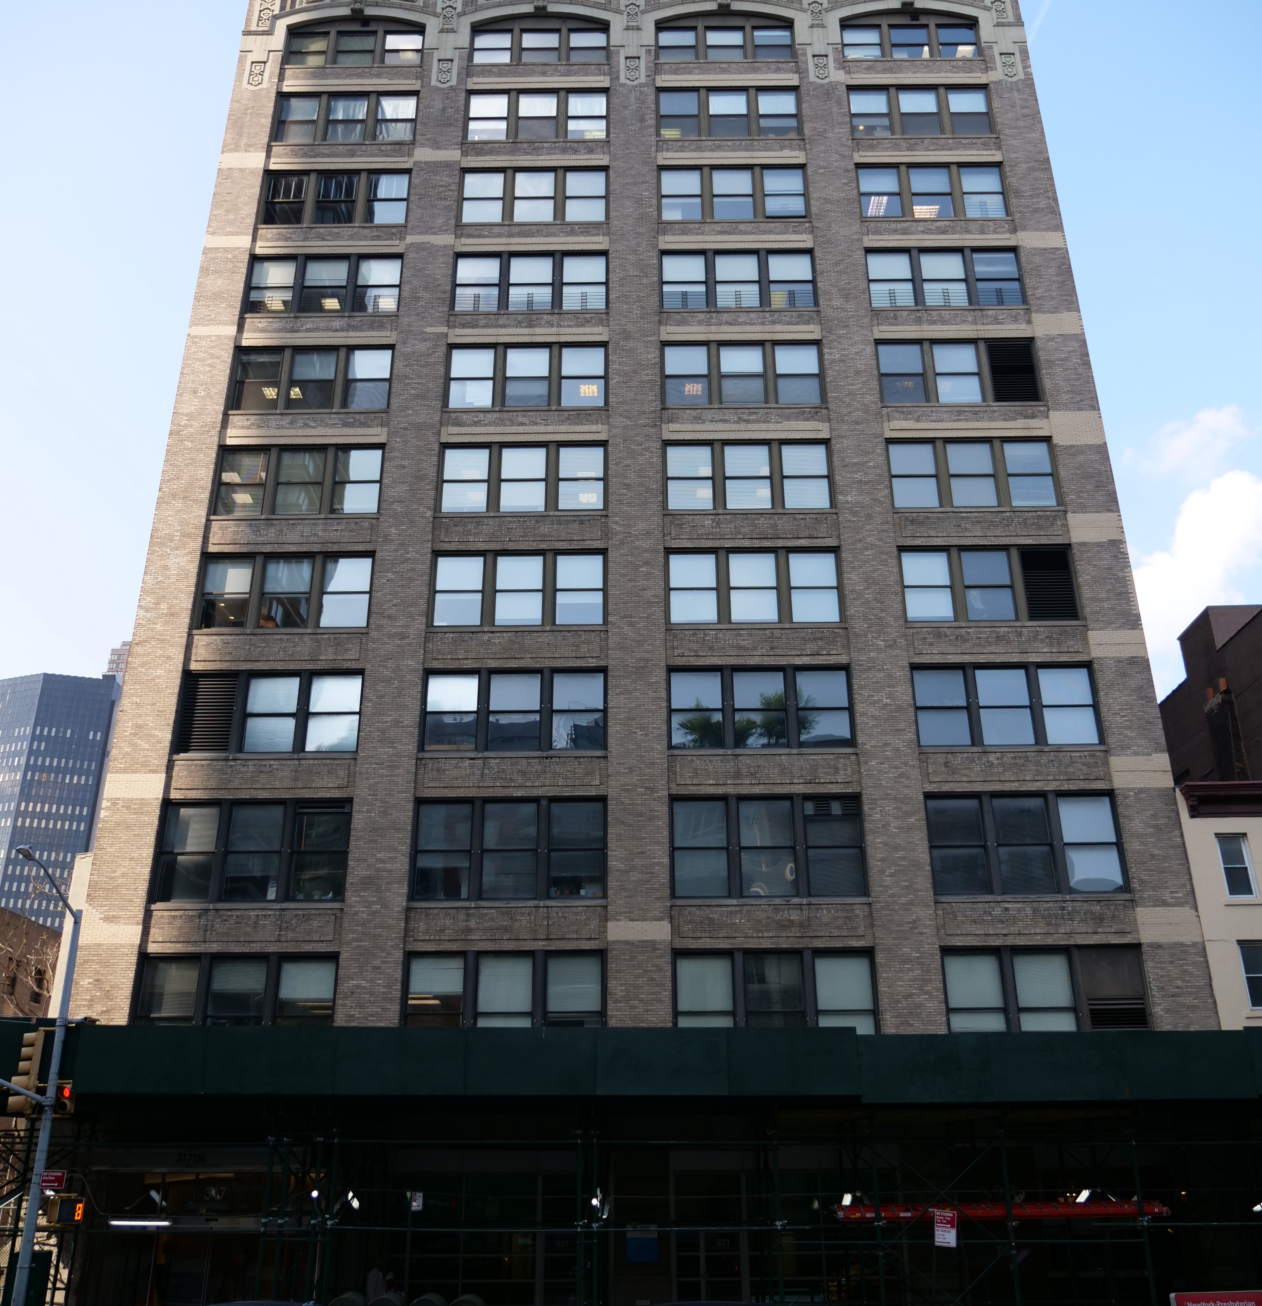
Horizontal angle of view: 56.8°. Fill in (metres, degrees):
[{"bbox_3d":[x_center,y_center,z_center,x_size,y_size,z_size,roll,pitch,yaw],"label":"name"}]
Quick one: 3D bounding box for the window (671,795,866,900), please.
[{"bbox_3d":[3.468,4.947,29.705,4.834,2.679,0.200,-1,-24,1],"label":"window"}]

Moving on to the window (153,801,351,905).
[{"bbox_3d":[-9.650,5.067,29.827,4.838,2.754,0.200,-1,-24,1],"label":"window"}]

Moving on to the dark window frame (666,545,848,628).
[{"bbox_3d":[3.372,-1.822,32.215,4.778,2.426,0.220,-1,-24,0],"label":"dark window frame"}]

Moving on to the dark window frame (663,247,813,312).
[{"bbox_3d":[3.320,-11.712,36.541,4.833,2.437,0.220,-1,-24,0],"label":"dark window frame"}]

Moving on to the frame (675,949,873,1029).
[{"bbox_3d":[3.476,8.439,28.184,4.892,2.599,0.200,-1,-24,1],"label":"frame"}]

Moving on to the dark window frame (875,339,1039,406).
[{"bbox_3d":[9.748,-8.428,35.029,4.636,2.441,0.220,-1,-24,0],"label":"dark window frame"}]

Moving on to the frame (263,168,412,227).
[{"bbox_3d":[-9.550,-14.860,38.068,4.655,2.522,0.220,-1,-24,0],"label":"frame"}]

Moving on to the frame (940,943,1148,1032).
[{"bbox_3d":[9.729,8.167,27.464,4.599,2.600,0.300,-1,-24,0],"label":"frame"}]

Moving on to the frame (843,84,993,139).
[{"bbox_3d":[10.140,-19.132,41.138,4.910,2.595,0.200,0,-24,0],"label":"frame"}]

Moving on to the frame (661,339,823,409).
[{"bbox_3d":[3.265,-8.302,34.689,4.730,2.506,0.300,-1,-24,0],"label":"frame"}]

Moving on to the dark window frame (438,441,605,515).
[{"bbox_3d":[-3.117,-5.075,33.713,4.747,2.428,0.220,-1,-24,0],"label":"dark window frame"}]

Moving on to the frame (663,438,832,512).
[{"bbox_3d":[3.367,-5.227,34.136,4.801,2.452,0.200,-1,-24,1],"label":"frame"}]

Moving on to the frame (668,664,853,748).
[{"bbox_3d":[3.521,1.501,32.096,5.009,2.474,0.200,0,-24,0],"label":"frame"}]

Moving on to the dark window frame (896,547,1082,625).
[{"bbox_3d":[9.724,-1.848,31.819,4.633,2.355,0.300,-1,-24,0],"label":"dark window frame"}]

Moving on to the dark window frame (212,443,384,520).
[{"bbox_3d":[-9.739,-5.030,34.225,4.813,2.586,0.200,-1,-24,1],"label":"dark window frame"}]

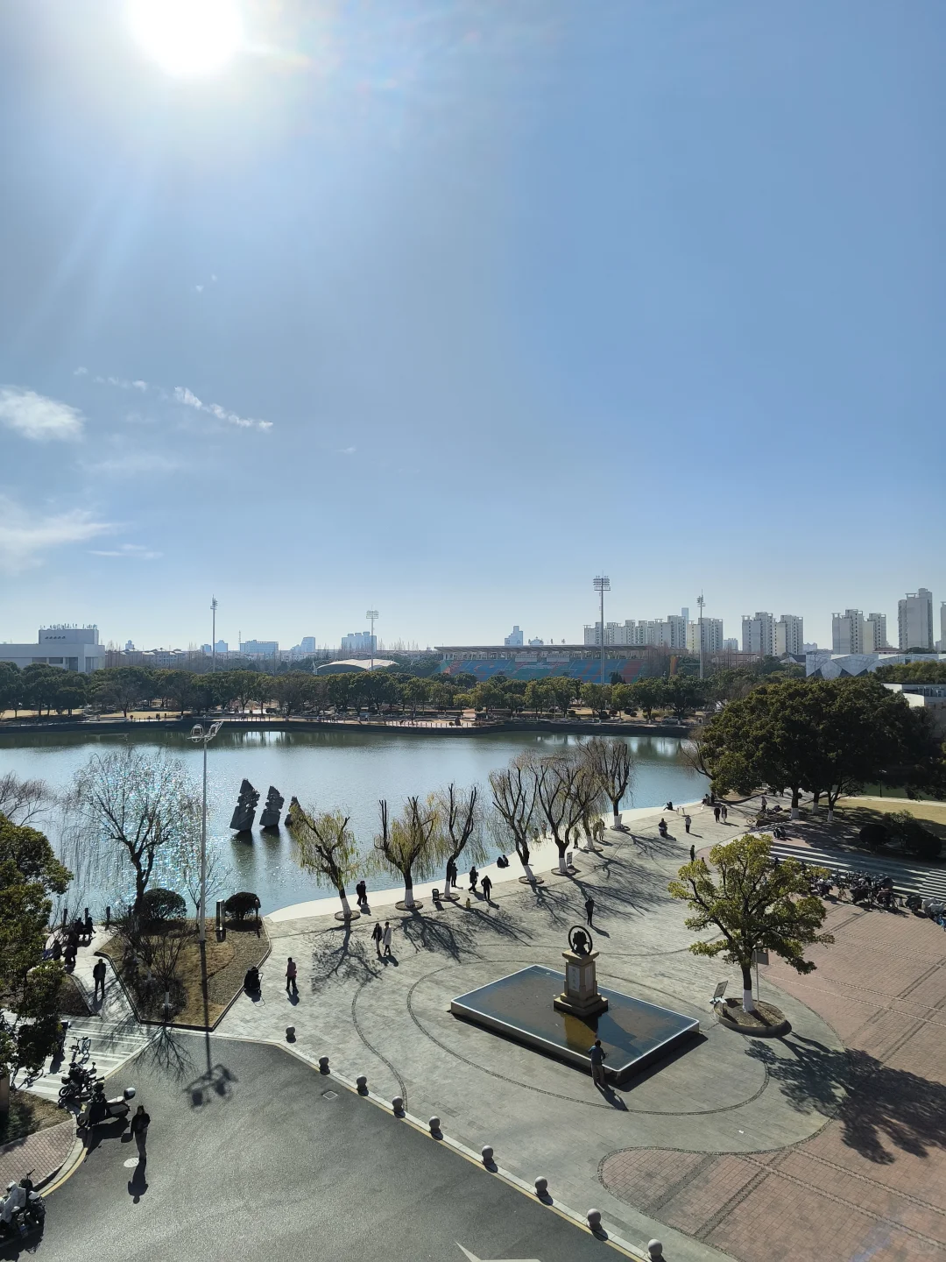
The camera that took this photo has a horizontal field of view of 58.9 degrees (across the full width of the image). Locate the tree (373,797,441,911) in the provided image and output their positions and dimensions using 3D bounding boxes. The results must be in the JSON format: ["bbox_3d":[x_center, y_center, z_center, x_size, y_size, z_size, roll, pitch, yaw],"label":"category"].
[{"bbox_3d":[-4.264,14.274,54.220,4.391,7.030,4.400,0,-2,0],"label":"tree"}]

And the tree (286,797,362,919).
[{"bbox_3d":[-9.350,14.237,52.663,4.672,7.573,4.500,0,-1,0],"label":"tree"}]

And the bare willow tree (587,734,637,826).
[{"bbox_3d":[12.891,14.152,78.704,4.805,8.568,4.800,0,-2,0],"label":"bare willow tree"}]

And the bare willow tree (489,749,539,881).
[{"bbox_3d":[3.068,13.582,61.402,3.679,9.302,3.679,0,-1,0],"label":"bare willow tree"}]

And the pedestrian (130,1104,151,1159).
[{"bbox_3d":[-11.109,16.698,27.970,0.570,1.703,0.360,0,-1,-6],"label":"pedestrian"}]

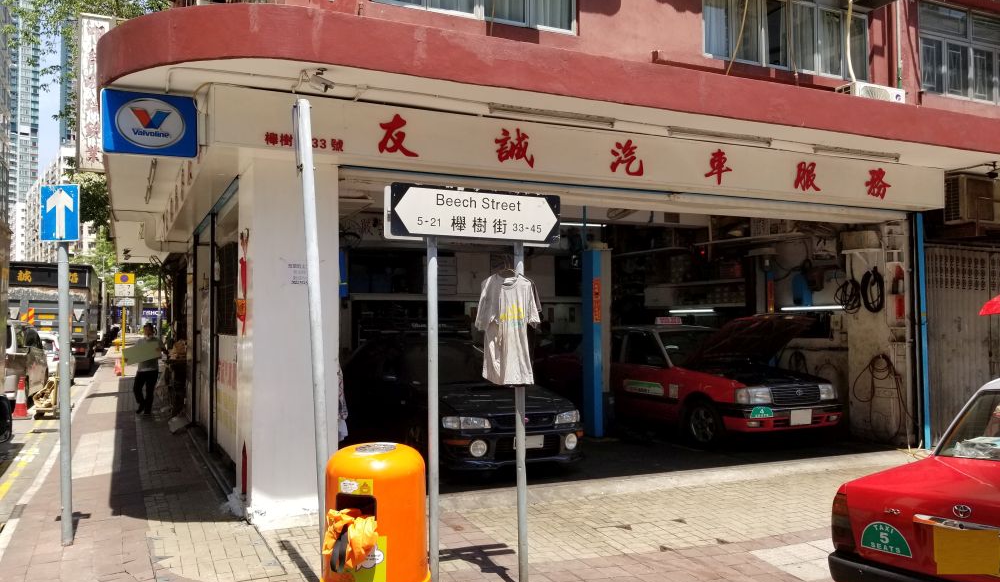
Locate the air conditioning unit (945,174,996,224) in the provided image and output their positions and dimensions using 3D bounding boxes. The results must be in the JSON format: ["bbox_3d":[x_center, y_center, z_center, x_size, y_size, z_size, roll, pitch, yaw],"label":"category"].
[{"bbox_3d":[5.309,-1.012,8.680,0.600,0.500,0.500,1,-3,-23],"label":"air conditioning unit"}]

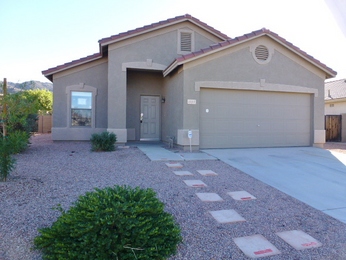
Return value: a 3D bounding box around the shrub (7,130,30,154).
[{"bbox_3d":[-4.820,0.375,7.400,0.740,0.730,0.720,0,-1,0],"label":"shrub"}]

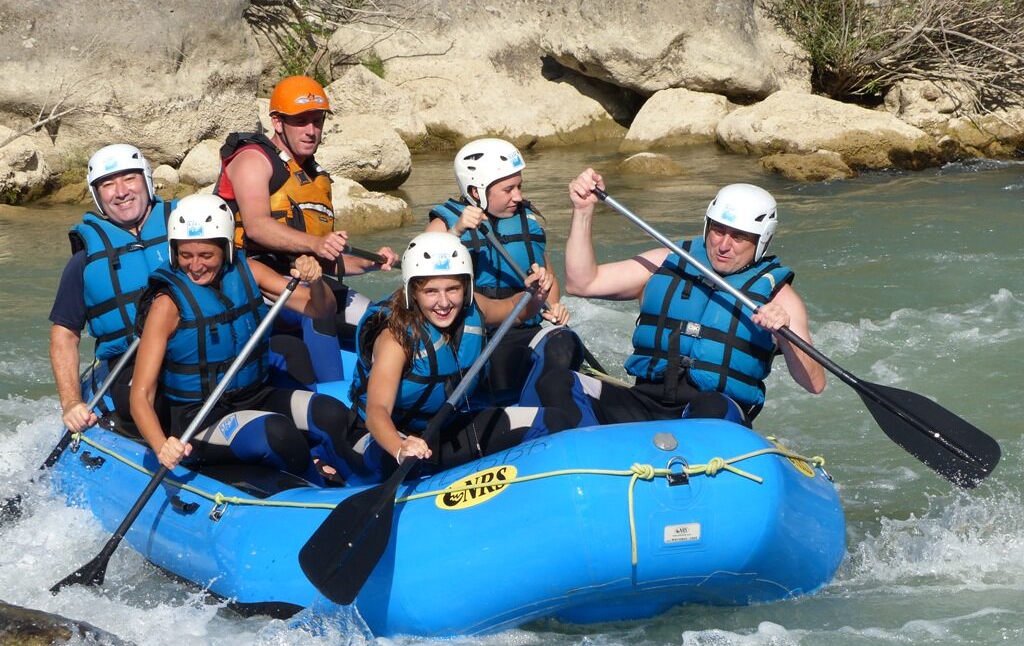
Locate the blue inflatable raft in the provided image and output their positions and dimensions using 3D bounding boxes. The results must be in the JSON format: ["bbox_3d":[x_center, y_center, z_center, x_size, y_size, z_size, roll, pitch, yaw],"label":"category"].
[{"bbox_3d":[-0.300,0.567,13.600,1.870,0.730,3.750,-4,4,-26],"label":"blue inflatable raft"}]

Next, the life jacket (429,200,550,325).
[{"bbox_3d":[-0.081,-0.209,14.300,0.400,0.440,0.300,-2,9,-14],"label":"life jacket"}]

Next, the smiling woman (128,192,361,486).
[{"bbox_3d":[-0.866,0.060,13.400,0.720,0.970,0.750,-3,9,-18],"label":"smiling woman"}]

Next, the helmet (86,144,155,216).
[{"bbox_3d":[-1.315,-0.480,13.950,0.225,0.235,0.270,-13,8,5],"label":"helmet"}]

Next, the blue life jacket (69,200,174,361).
[{"bbox_3d":[-1.263,-0.137,14.000,0.460,0.550,0.330,-14,8,-8],"label":"blue life jacket"}]

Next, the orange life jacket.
[{"bbox_3d":[-0.872,-0.442,15.200,0.430,0.490,0.340,-13,11,-40],"label":"orange life jacket"}]

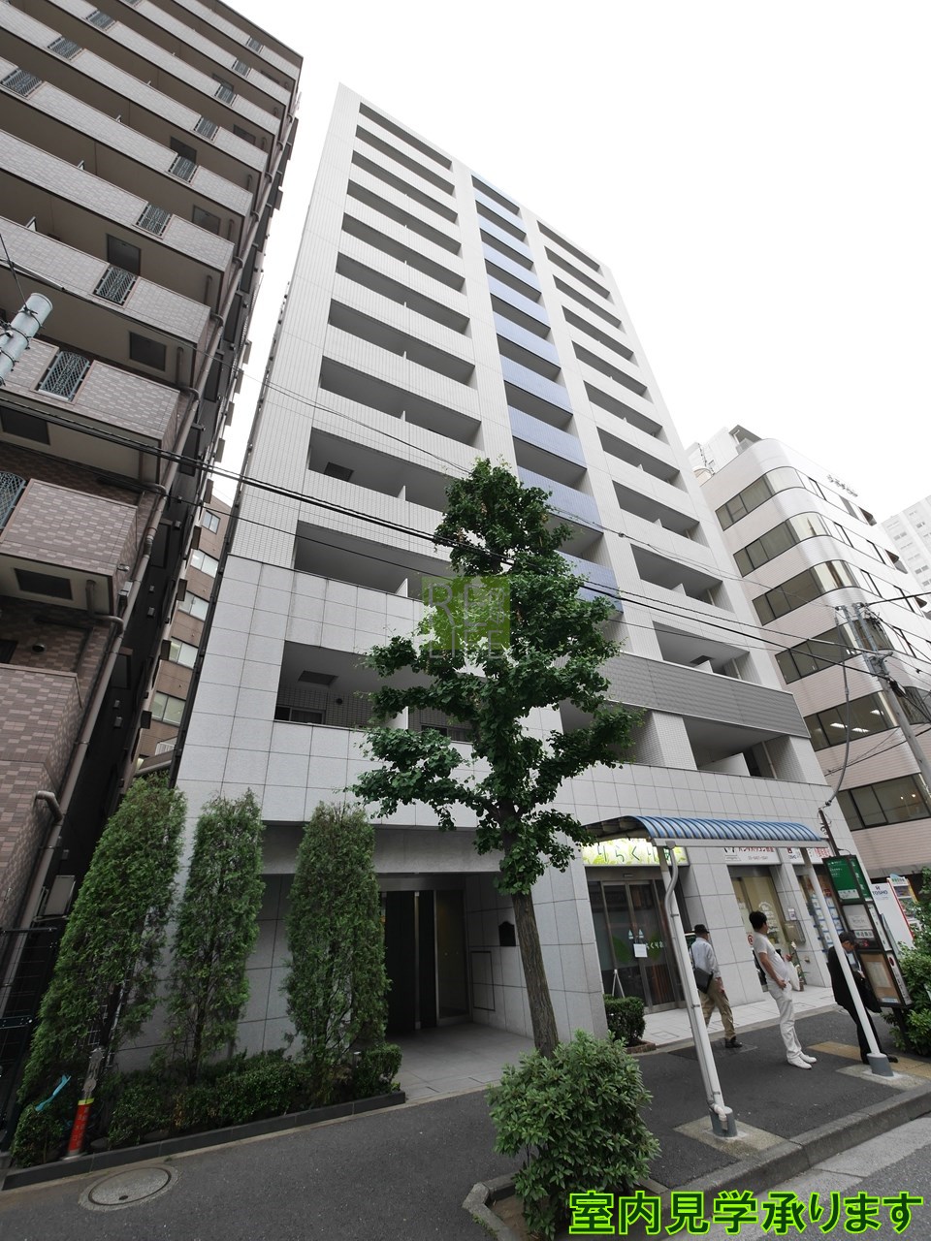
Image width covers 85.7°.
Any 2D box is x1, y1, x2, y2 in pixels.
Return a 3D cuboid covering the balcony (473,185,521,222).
[{"bbox_3d":[1.466,-20.614,26.079,2.991,1.671,1.400,13,-35,-26],"label":"balcony"}]

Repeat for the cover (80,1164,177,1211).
[{"bbox_3d":[-2.974,5.034,4.464,0.790,0.040,0.800,13,-35,-26],"label":"cover"}]

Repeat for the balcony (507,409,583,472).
[{"bbox_3d":[2.520,-5.880,17.256,3.050,1.550,1.150,13,-35,-26],"label":"balcony"}]

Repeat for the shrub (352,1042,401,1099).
[{"bbox_3d":[-1.099,5.549,6.225,0.570,0.430,0.460,13,-35,-26],"label":"shrub"}]

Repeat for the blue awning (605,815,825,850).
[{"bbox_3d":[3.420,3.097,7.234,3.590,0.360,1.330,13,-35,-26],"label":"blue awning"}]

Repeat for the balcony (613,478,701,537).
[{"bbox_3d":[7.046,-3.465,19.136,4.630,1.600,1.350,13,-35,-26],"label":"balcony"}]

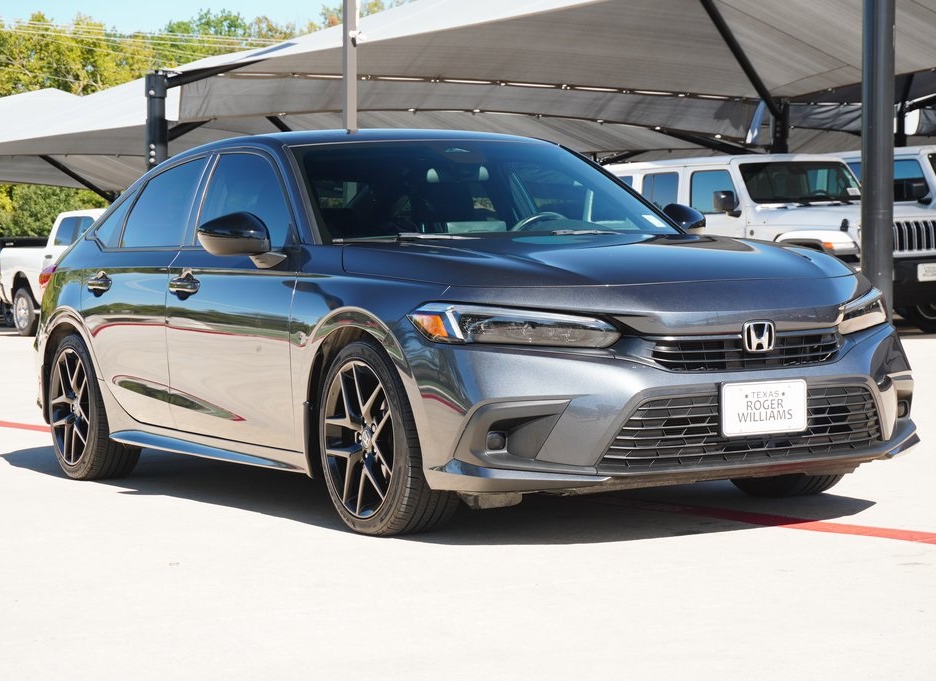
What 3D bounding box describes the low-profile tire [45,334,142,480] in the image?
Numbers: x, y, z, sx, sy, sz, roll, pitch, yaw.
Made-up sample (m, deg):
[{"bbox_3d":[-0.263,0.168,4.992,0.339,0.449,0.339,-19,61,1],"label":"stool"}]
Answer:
[{"bbox_3d":[-1.589,0.276,8.866,0.238,0.642,0.642,-3,2,-29],"label":"low-profile tire"}]

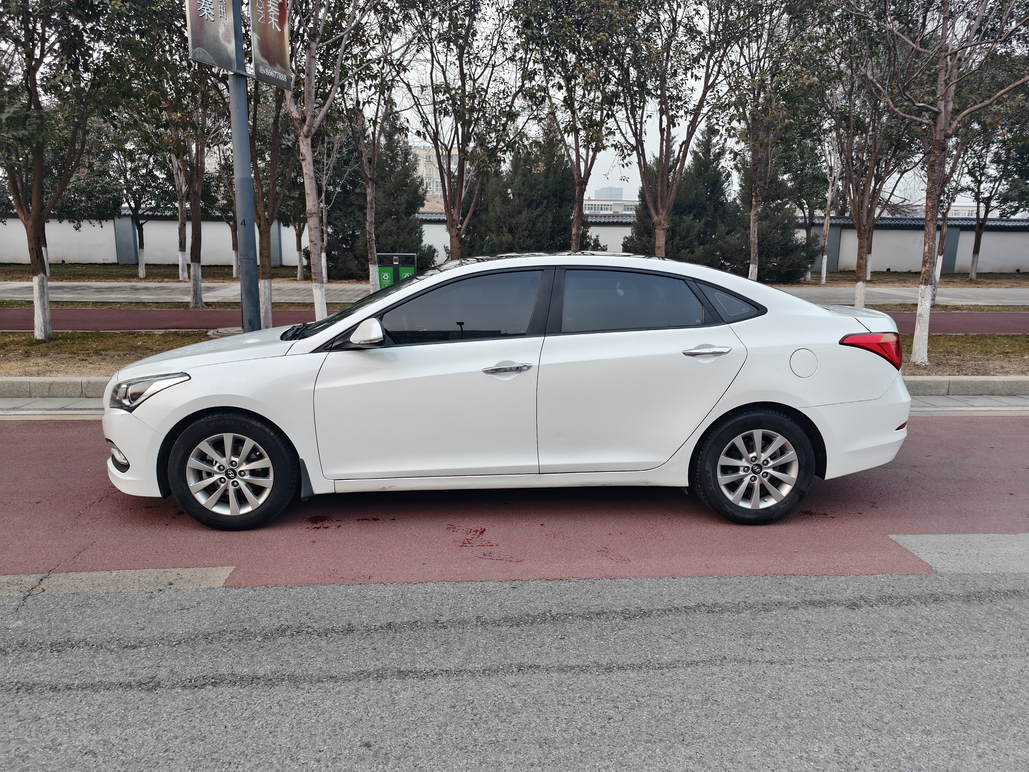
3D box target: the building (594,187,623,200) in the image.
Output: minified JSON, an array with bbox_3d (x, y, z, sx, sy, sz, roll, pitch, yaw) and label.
[{"bbox_3d":[127.900,-235.554,929.528,37.900,68.200,25.000,0,12,-3],"label":"building"}]

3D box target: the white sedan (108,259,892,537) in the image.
[{"bbox_3d":[-0.081,-0.130,4.360,4.710,1.460,1.830,0,12,-3],"label":"white sedan"}]

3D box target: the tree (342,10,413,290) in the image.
[{"bbox_3d":[-2.428,-3.973,12.384,1.250,5.180,1.250,0,12,-3],"label":"tree"}]

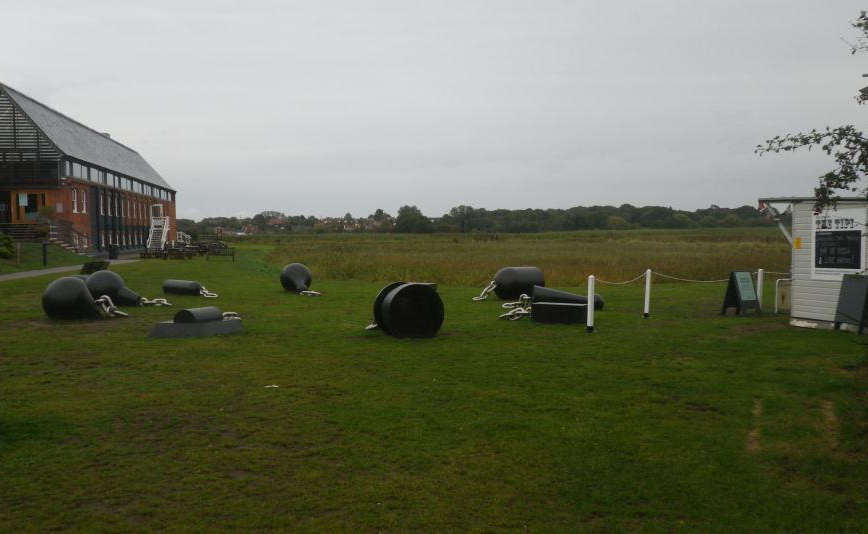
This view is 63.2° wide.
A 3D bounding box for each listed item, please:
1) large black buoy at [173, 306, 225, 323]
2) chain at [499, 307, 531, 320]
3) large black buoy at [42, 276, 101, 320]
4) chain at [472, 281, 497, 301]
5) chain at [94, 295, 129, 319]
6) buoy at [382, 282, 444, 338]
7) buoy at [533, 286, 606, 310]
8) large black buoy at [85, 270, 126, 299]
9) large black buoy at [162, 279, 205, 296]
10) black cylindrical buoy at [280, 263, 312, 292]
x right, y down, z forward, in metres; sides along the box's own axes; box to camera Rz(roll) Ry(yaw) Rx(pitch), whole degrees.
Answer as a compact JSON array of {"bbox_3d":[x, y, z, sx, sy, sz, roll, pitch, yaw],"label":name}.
[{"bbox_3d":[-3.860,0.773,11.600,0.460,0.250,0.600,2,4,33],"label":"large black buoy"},{"bbox_3d":[1.614,0.925,14.058,0.640,0.200,0.340,0,3,-6],"label":"chain"},{"bbox_3d":[-6.960,0.604,13.483,1.120,0.840,0.850,2,3,31],"label":"large black buoy"},{"bbox_3d":[1.260,0.591,17.600,0.620,0.460,0.270,0,3,0],"label":"chain"},{"bbox_3d":[-6.246,0.790,13.700,0.680,0.430,0.320,-2,3,-23],"label":"chain"},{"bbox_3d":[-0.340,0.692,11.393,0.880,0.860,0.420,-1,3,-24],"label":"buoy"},{"bbox_3d":[2.909,0.664,15.250,1.480,0.520,0.520,0,3,10],"label":"buoy"},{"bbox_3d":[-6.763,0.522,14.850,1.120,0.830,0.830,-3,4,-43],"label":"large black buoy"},{"bbox_3d":[-6.893,0.572,19.319,1.120,0.390,0.390,2,3,28],"label":"large black buoy"},{"bbox_3d":[-3.871,0.300,19.938,0.870,0.870,1.200,-1,3,-20],"label":"black cylindrical buoy"}]

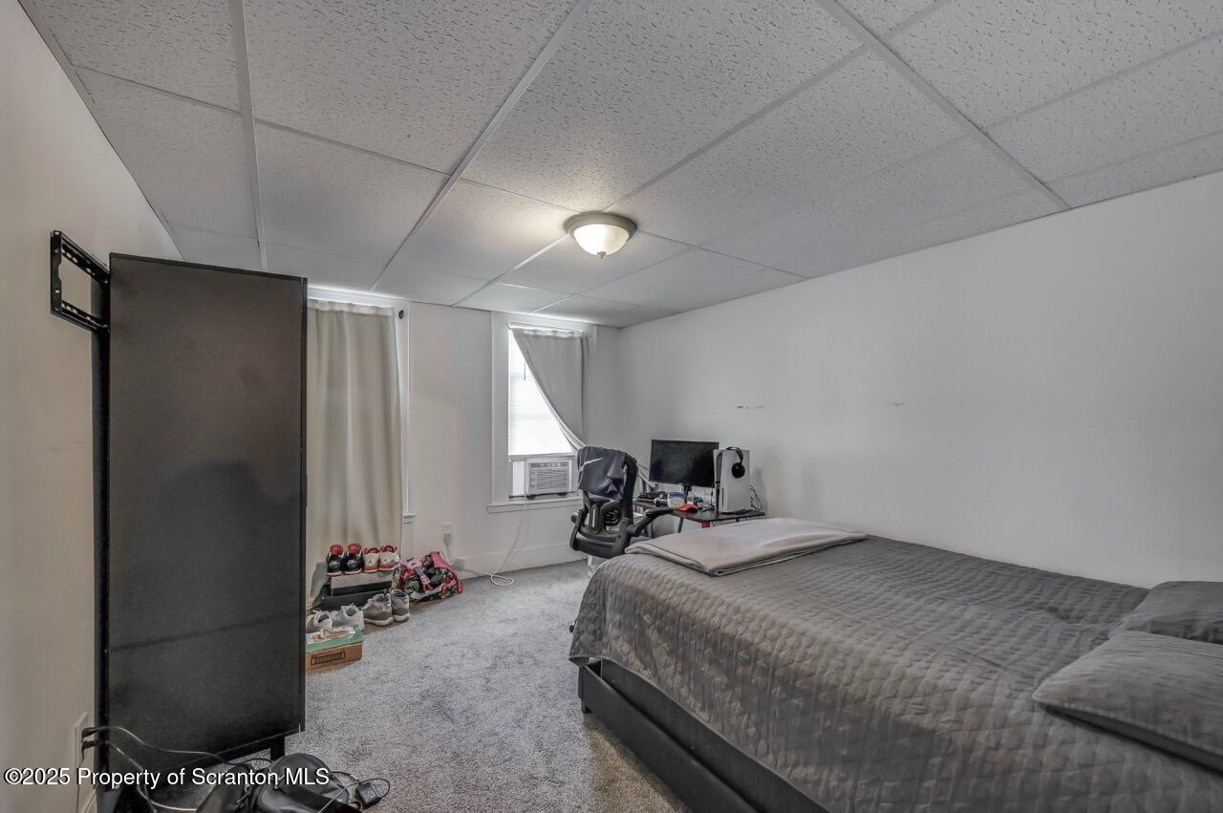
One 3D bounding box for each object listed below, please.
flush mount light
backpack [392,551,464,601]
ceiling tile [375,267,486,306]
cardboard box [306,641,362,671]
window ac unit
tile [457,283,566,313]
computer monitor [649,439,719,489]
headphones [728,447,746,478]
[{"bbox_3d":[-0.045,-0.759,2.172,0.330,0.155,0.330,0,-1,0],"label":"flush mount light"},{"bbox_3d":[-1.380,1.278,3.587,0.450,0.300,0.250,1,-1,-35],"label":"backpack"},{"bbox_3d":[-1.282,-0.831,3.308,0.610,0.020,0.914,1,-1,-35],"label":"ceiling tile"},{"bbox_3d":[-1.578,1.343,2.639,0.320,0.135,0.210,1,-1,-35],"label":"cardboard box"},{"bbox_3d":[-0.658,0.657,4.475,0.420,0.300,0.350,1,-1,-35],"label":"window ac unit"},{"bbox_3d":[-0.776,-0.822,3.658,0.610,0.020,0.914,1,-1,-35],"label":"tile"},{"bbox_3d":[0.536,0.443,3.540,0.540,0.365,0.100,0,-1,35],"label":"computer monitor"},{"bbox_3d":[0.792,0.370,3.155,0.100,0.195,0.170,1,-1,-35],"label":"headphones"}]

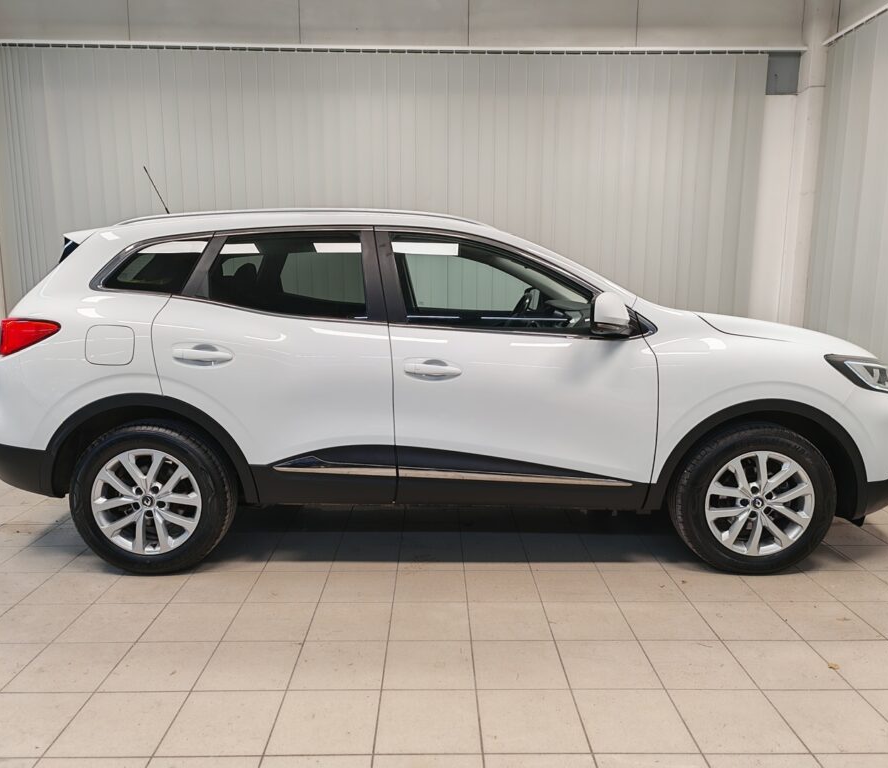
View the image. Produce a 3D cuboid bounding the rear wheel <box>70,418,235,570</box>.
[{"bbox_3d":[-1.283,0.489,3.037,0.685,0.685,0.225,0,9,0],"label":"rear wheel"}]

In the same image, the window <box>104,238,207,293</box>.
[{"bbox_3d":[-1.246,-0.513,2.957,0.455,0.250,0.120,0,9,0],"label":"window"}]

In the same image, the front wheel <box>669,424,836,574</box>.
[{"bbox_3d":[1.363,0.494,3.038,0.685,0.685,0.225,0,9,0],"label":"front wheel"}]

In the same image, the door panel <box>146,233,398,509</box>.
[{"bbox_3d":[-0.712,-0.085,2.944,1.015,1.185,0.265,0,9,0],"label":"door panel"}]

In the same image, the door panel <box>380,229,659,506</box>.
[{"bbox_3d":[0.293,-0.076,2.946,1.215,1.200,0.265,0,9,0],"label":"door panel"}]

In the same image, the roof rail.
[{"bbox_3d":[-0.635,-0.753,3.051,1.680,0.075,0.060,0,9,0],"label":"roof rail"}]

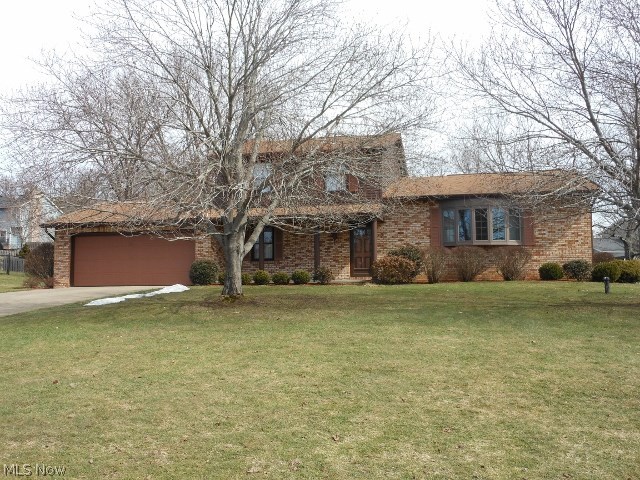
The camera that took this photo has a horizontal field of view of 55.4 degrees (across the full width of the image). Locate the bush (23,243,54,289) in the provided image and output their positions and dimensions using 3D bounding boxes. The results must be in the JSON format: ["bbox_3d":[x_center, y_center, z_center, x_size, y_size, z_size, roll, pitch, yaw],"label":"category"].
[{"bbox_3d":[-11.819,1.078,25.800,1.300,1.900,1.300,-1,-3,11],"label":"bush"}]

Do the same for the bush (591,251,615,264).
[{"bbox_3d":[11.807,1.066,25.500,1.200,1.100,1.200,-1,-3,11],"label":"bush"}]

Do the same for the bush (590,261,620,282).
[{"bbox_3d":[9.687,1.075,20.700,0.980,0.740,0.980,-1,-3,11],"label":"bush"}]

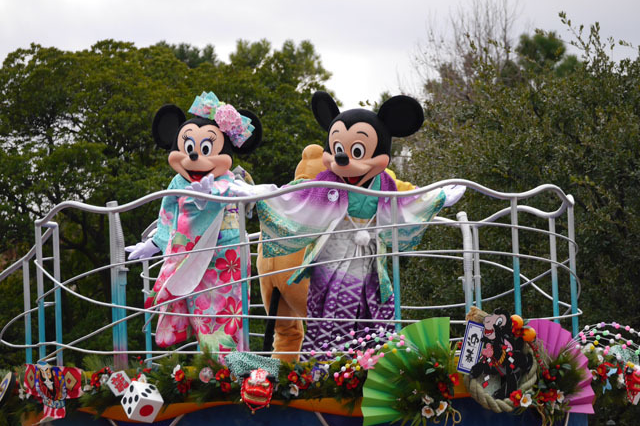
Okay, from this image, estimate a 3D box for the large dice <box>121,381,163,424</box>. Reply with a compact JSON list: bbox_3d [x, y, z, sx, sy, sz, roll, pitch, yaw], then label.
[{"bbox_3d":[-1.051,1.122,20.400,0.160,0.160,0.160,12,34,-29],"label":"large dice"}]

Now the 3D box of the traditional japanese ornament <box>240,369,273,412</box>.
[{"bbox_3d":[-0.367,1.043,20.200,0.190,0.250,0.200,8,3,4],"label":"traditional japanese ornament"}]

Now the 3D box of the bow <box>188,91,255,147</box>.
[{"bbox_3d":[-0.599,-0.568,20.900,0.390,0.190,0.180,34,-3,9],"label":"bow"}]

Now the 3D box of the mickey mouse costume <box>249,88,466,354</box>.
[{"bbox_3d":[0.229,0.125,21.000,1.300,1.700,0.680,-1,-5,3],"label":"mickey mouse costume"}]

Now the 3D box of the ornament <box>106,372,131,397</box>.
[{"bbox_3d":[-1.192,1.019,20.500,0.125,0.148,0.050,-35,-2,5],"label":"ornament"}]

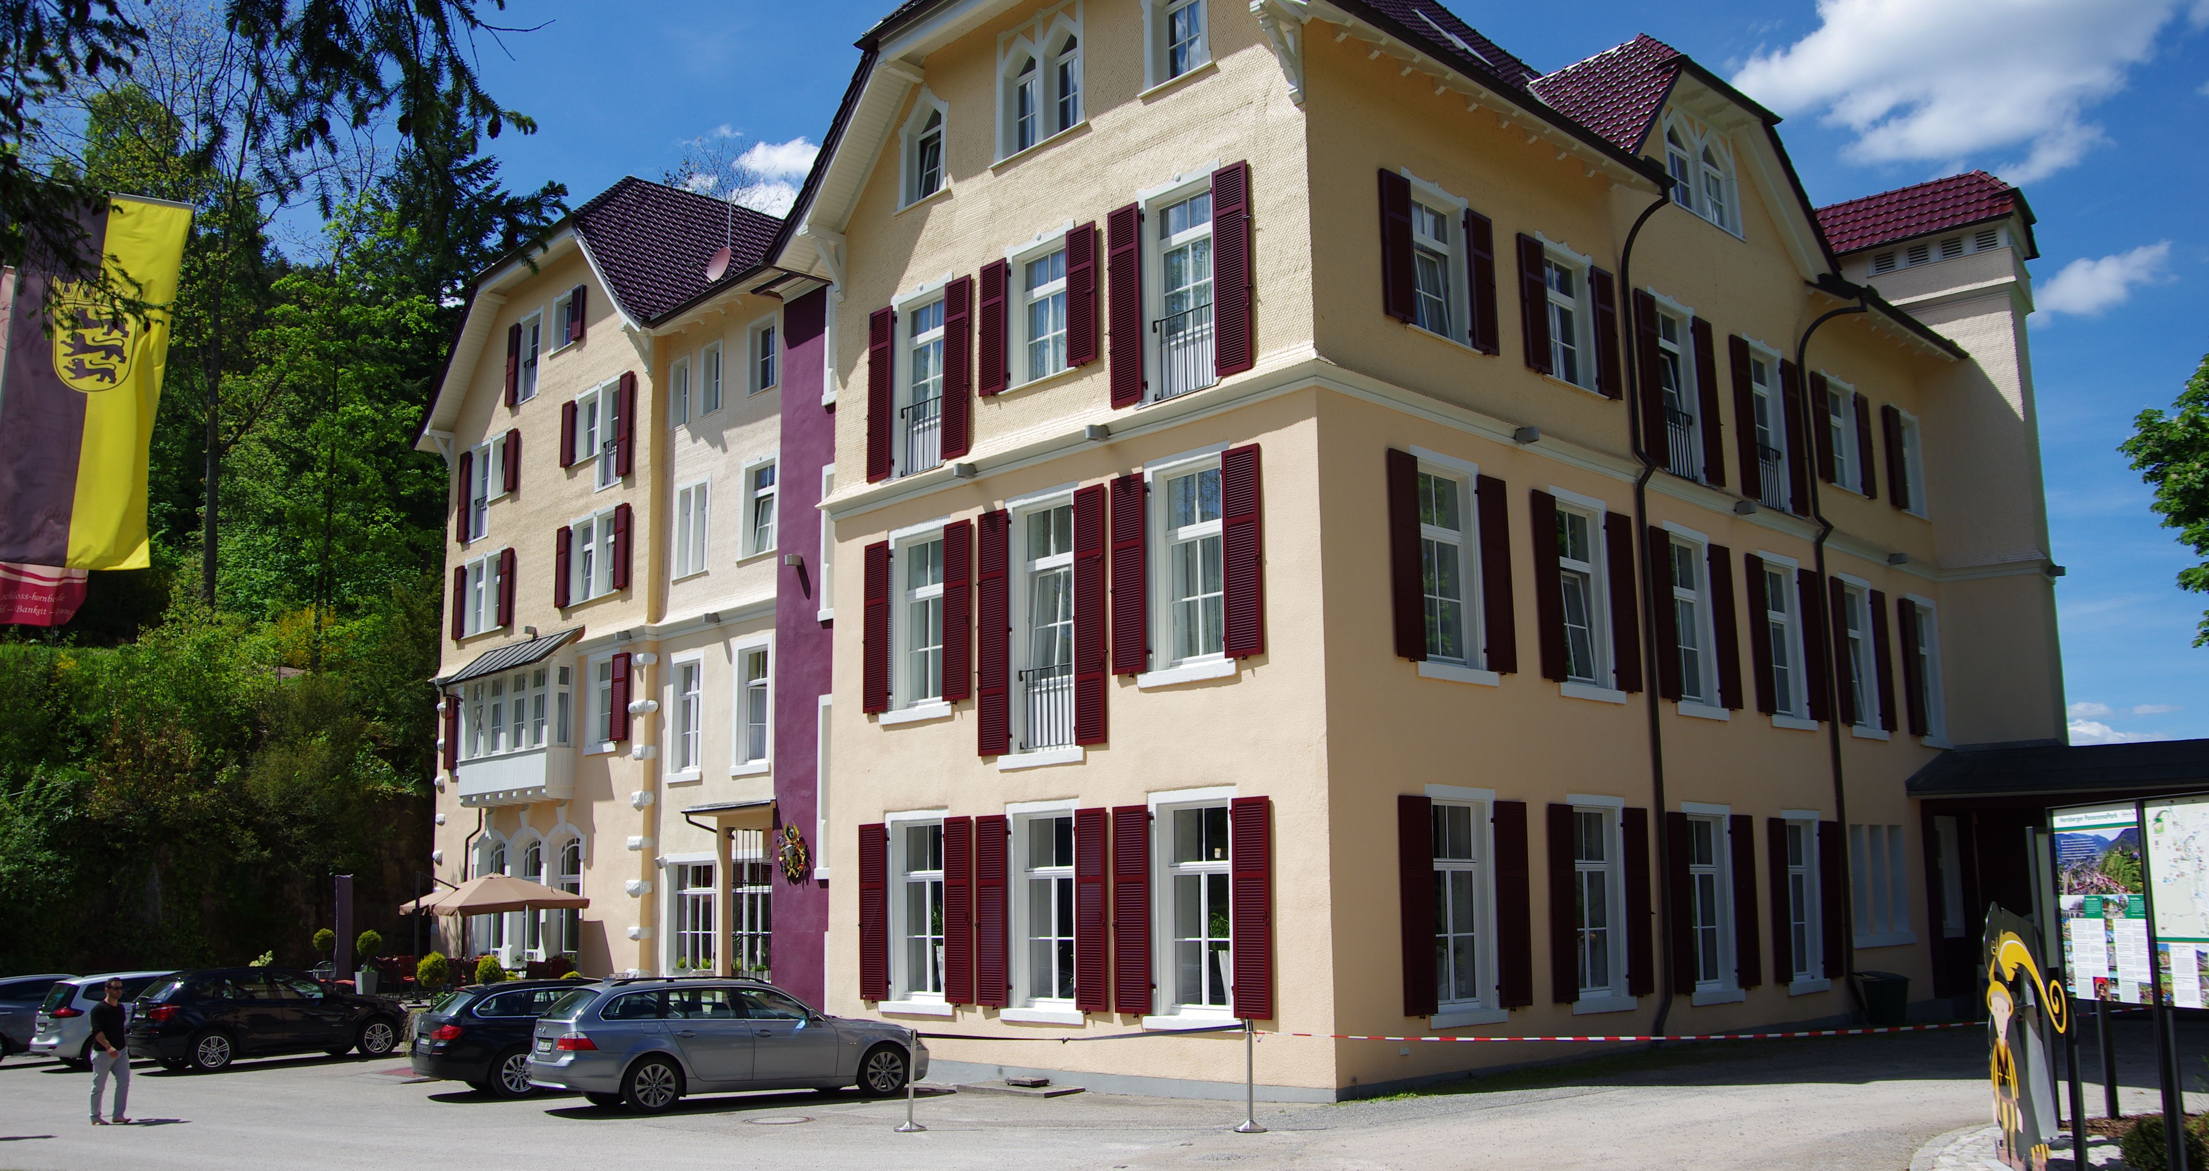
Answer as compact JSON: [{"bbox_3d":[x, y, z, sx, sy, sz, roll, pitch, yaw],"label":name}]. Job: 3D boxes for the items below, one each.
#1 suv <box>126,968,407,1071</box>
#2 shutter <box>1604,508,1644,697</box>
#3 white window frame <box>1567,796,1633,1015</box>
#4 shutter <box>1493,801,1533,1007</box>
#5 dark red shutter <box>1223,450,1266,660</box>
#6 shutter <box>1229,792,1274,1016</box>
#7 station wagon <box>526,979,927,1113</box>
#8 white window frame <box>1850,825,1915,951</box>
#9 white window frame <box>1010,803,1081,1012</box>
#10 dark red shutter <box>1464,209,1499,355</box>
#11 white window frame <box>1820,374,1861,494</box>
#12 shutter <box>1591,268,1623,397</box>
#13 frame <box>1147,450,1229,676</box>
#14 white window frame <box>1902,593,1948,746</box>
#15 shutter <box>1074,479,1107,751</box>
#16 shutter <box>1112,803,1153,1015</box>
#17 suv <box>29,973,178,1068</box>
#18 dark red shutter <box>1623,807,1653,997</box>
[{"bbox_3d":[-14.580,7.607,29.198,1.890,1.660,4.650,-13,-15,43],"label":"suv"},{"bbox_3d":[7.159,0.232,22.751,0.600,2.468,0.050,10,-15,-42],"label":"shutter"},{"bbox_3d":[6.406,4.104,21.422,1.420,2.700,0.200,10,-15,-42],"label":"white window frame"},{"bbox_3d":[5.082,3.922,20.409,0.684,2.494,0.060,9,-15,-42],"label":"shutter"},{"bbox_3d":[1.597,-0.397,19.066,0.550,2.446,0.050,-11,-15,44],"label":"dark red shutter"},{"bbox_3d":[1.654,3.652,18.767,0.552,2.458,0.060,-11,-15,43],"label":"shutter"},{"bbox_3d":[-4.510,5.586,20.314,4.840,1.485,1.850,7,-15,-32],"label":"station wagon"},{"bbox_3d":[13.216,5.120,28.205,2.350,2.030,0.180,9,-15,-42],"label":"white window frame"},{"bbox_3d":[-0.750,4.181,21.465,0.220,2.710,1.380,10,-15,-44],"label":"white window frame"},{"bbox_3d":[5.073,-4.045,22.048,0.596,1.952,0.060,9,-15,-42],"label":"dark red shutter"},{"bbox_3d":[13.338,-2.741,29.963,1.430,2.110,0.200,9,-15,-42],"label":"white window frame"},{"bbox_3d":[7.152,-3.584,23.525,0.570,1.896,0.050,10,-15,-42],"label":"shutter"},{"bbox_3d":[1.055,-0.262,20.202,1.398,2.689,0.180,-11,-15,43],"label":"frame"},{"bbox_3d":[15.446,1.602,31.093,1.400,2.800,0.200,9,-15,-42],"label":"white window frame"},{"bbox_3d":[-0.177,0.367,20.722,0.540,3.258,0.050,-11,-15,44],"label":"shutter"},{"bbox_3d":[0.313,3.922,20.047,0.584,2.464,0.060,-11,-15,43],"label":"shutter"},{"bbox_3d":[-18.000,8.360,32.050,1.900,1.670,4.650,-10,-13,34],"label":"suv"},{"bbox_3d":[7.298,4.301,22.546,0.620,2.490,0.060,9,-15,-42],"label":"dark red shutter"}]

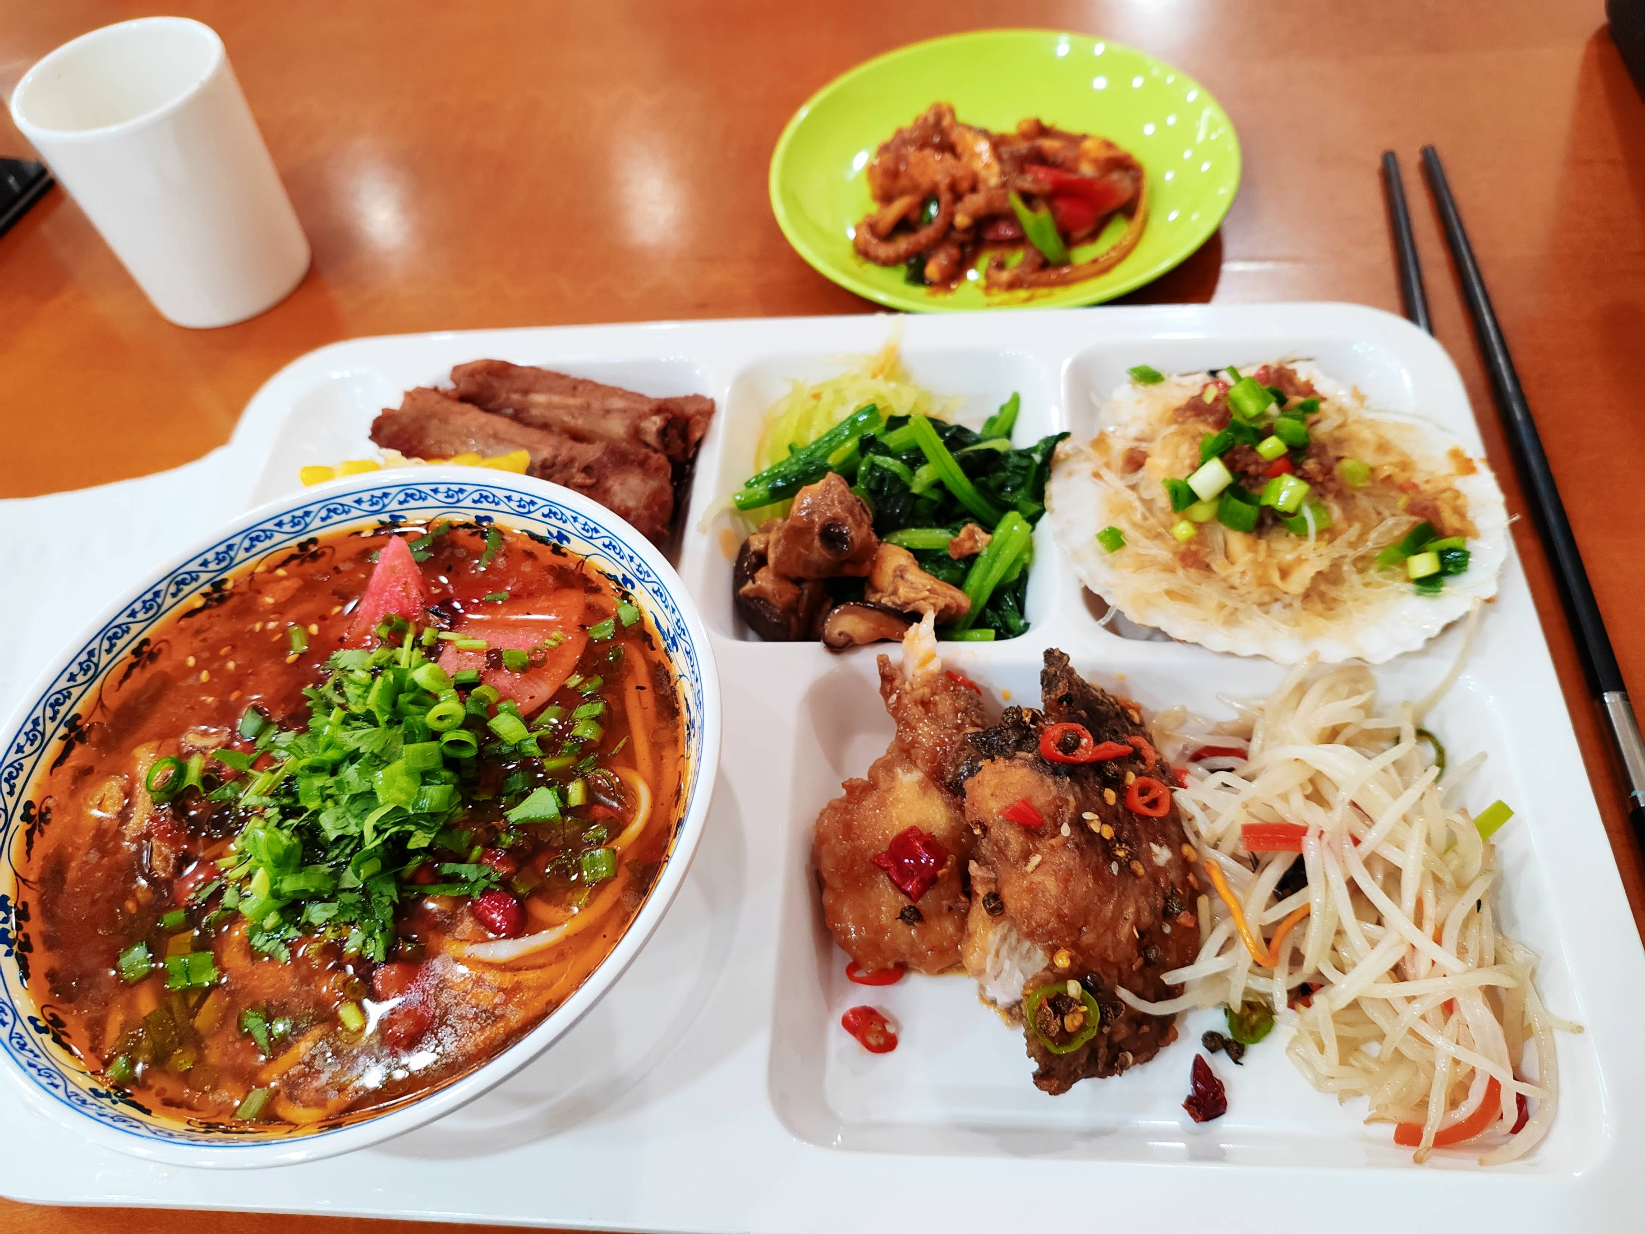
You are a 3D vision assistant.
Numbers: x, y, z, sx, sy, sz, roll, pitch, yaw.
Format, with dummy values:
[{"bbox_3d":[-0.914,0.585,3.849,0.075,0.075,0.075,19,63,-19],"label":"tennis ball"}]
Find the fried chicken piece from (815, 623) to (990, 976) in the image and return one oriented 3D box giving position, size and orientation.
[{"bbox_3d":[0.018,0.041,0.294,0.038,0.029,0.078,-1,54,7],"label":"fried chicken piece"}]

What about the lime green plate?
[{"bbox_3d":[0.058,-0.140,0.426,0.149,0.027,0.149,-1,54,7],"label":"lime green plate"}]

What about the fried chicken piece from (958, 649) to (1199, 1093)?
[{"bbox_3d":[0.055,0.053,0.279,0.049,0.032,0.092,-1,54,7],"label":"fried chicken piece"}]

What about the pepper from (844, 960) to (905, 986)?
[{"bbox_3d":[0.012,0.077,0.285,0.013,0.005,0.009,-1,54,7],"label":"pepper"}]

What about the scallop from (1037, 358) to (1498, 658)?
[{"bbox_3d":[0.113,-0.030,0.327,0.109,0.031,0.099,-1,54,7],"label":"scallop"}]

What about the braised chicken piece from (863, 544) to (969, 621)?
[{"bbox_3d":[0.025,-0.007,0.324,0.025,0.016,0.016,28,62,24],"label":"braised chicken piece"}]

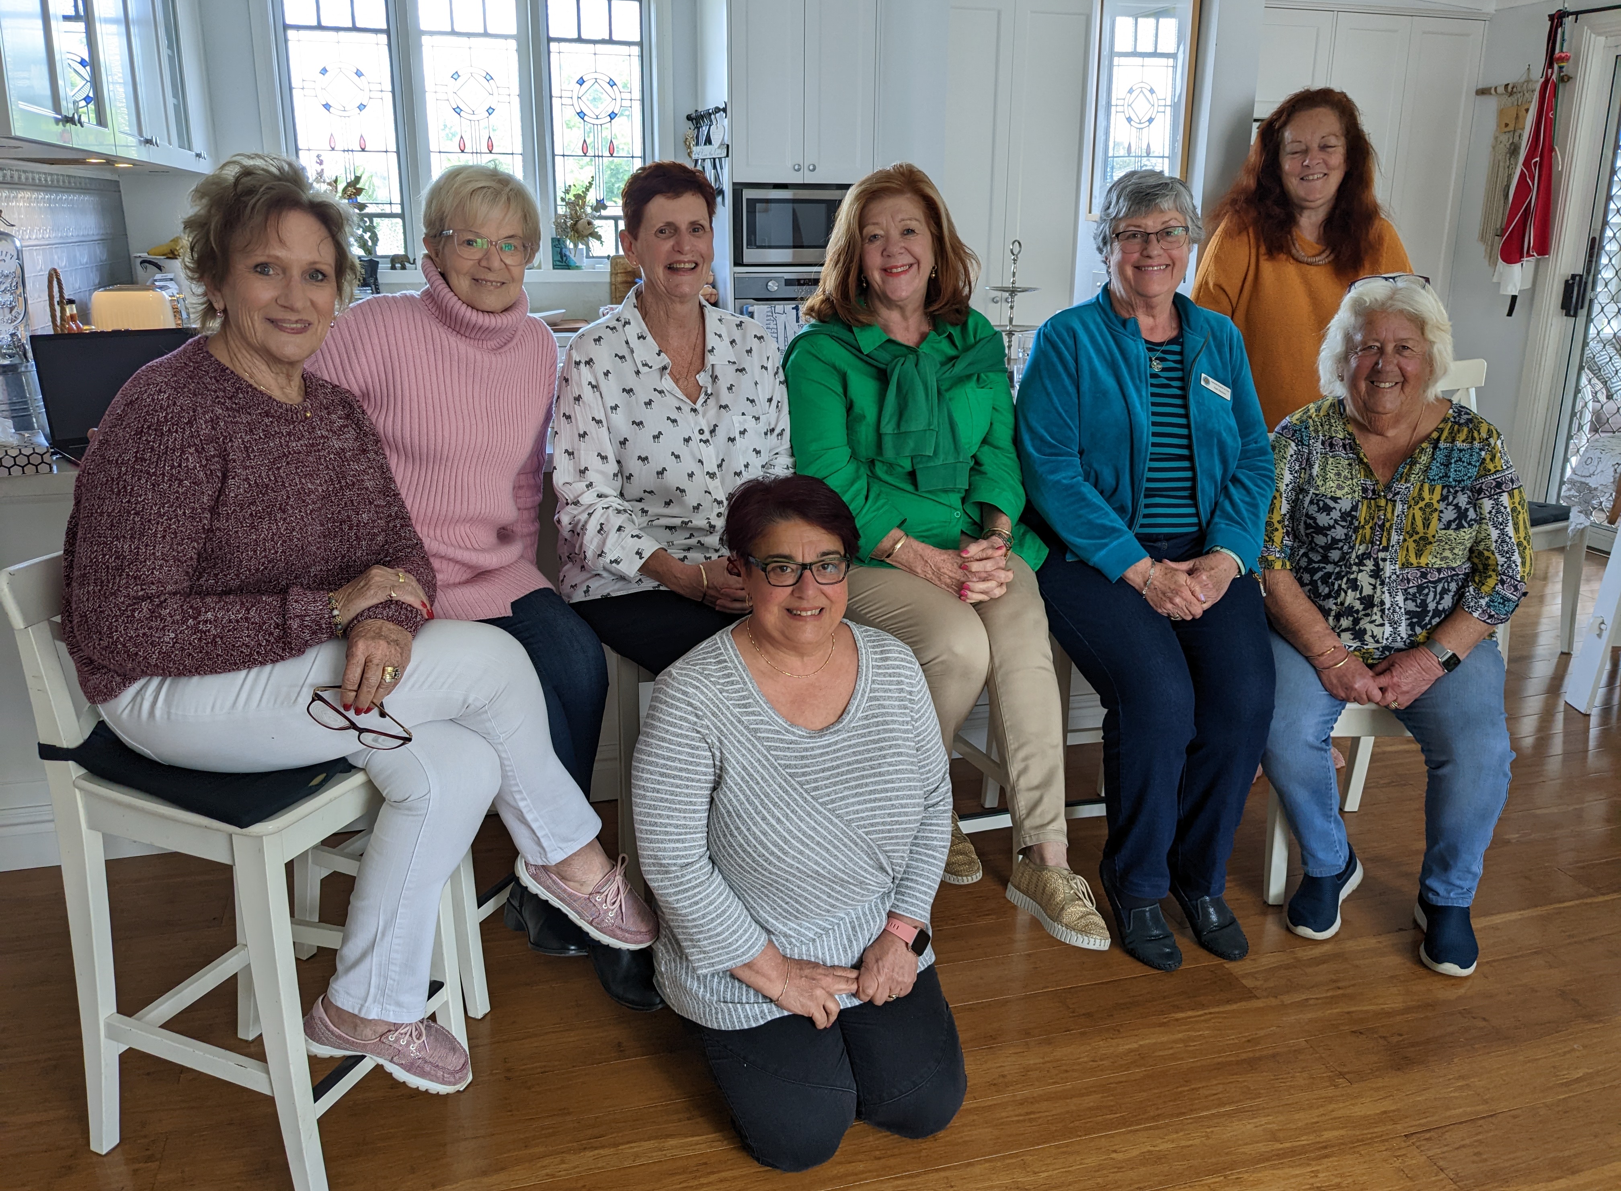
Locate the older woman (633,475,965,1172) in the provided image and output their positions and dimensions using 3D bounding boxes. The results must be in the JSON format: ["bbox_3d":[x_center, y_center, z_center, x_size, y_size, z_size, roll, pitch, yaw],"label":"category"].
[{"bbox_3d":[-0.021,0.292,2.007,0.516,0.970,0.586,-2,16,-10],"label":"older woman"}]

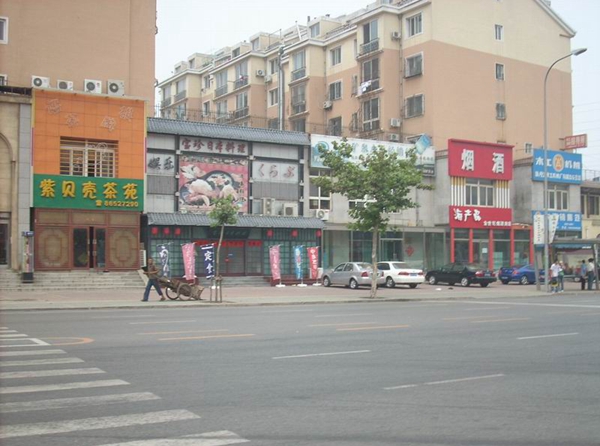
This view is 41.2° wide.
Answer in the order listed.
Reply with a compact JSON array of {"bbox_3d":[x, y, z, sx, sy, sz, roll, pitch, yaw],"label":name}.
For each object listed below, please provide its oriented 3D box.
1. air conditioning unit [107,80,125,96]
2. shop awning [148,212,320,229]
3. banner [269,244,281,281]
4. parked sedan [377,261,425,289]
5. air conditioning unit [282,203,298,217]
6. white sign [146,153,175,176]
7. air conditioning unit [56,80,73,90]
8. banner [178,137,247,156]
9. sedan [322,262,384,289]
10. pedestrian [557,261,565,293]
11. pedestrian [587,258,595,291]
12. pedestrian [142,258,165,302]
[{"bbox_3d":[-10.718,-7.843,46.318,0.900,0.860,0.350,2,-3,-29],"label":"air conditioning unit"},{"bbox_3d":[-3.412,-0.029,44.912,10.788,0.641,0.800,2,-3,-30],"label":"shop awning"},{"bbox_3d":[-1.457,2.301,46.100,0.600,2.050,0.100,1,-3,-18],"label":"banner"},{"bbox_3d":[5.099,3.013,46.307,1.780,1.460,4.750,1,-3,-27],"label":"parked sedan"},{"bbox_3d":[-0.548,-0.804,47.500,0.880,0.790,0.340,2,-3,-30],"label":"air conditioning unit"},{"bbox_3d":[-7.305,-3.079,42.156,1.619,1.152,0.100,2,-3,-34],"label":"white sign"},{"bbox_3d":[-12.658,-7.387,43.036,0.786,0.558,0.280,2,-3,-30],"label":"air conditioning unit"},{"bbox_3d":[-5.337,-4.736,49.195,4.553,0.899,0.080,2,-3,-29],"label":"banner"},{"bbox_3d":[2.985,2.947,44.908,1.700,1.450,4.350,2,-3,-30],"label":"sedan"},{"bbox_3d":[13.019,2.686,39.800,0.450,1.600,0.320,1,-3,-10],"label":"pedestrian"},{"bbox_3d":[15.319,2.723,42.000,0.460,1.650,0.320,1,-3,-15],"label":"pedestrian"},{"bbox_3d":[-5.505,2.145,29.900,0.750,1.630,0.500,2,-3,-33],"label":"pedestrian"}]

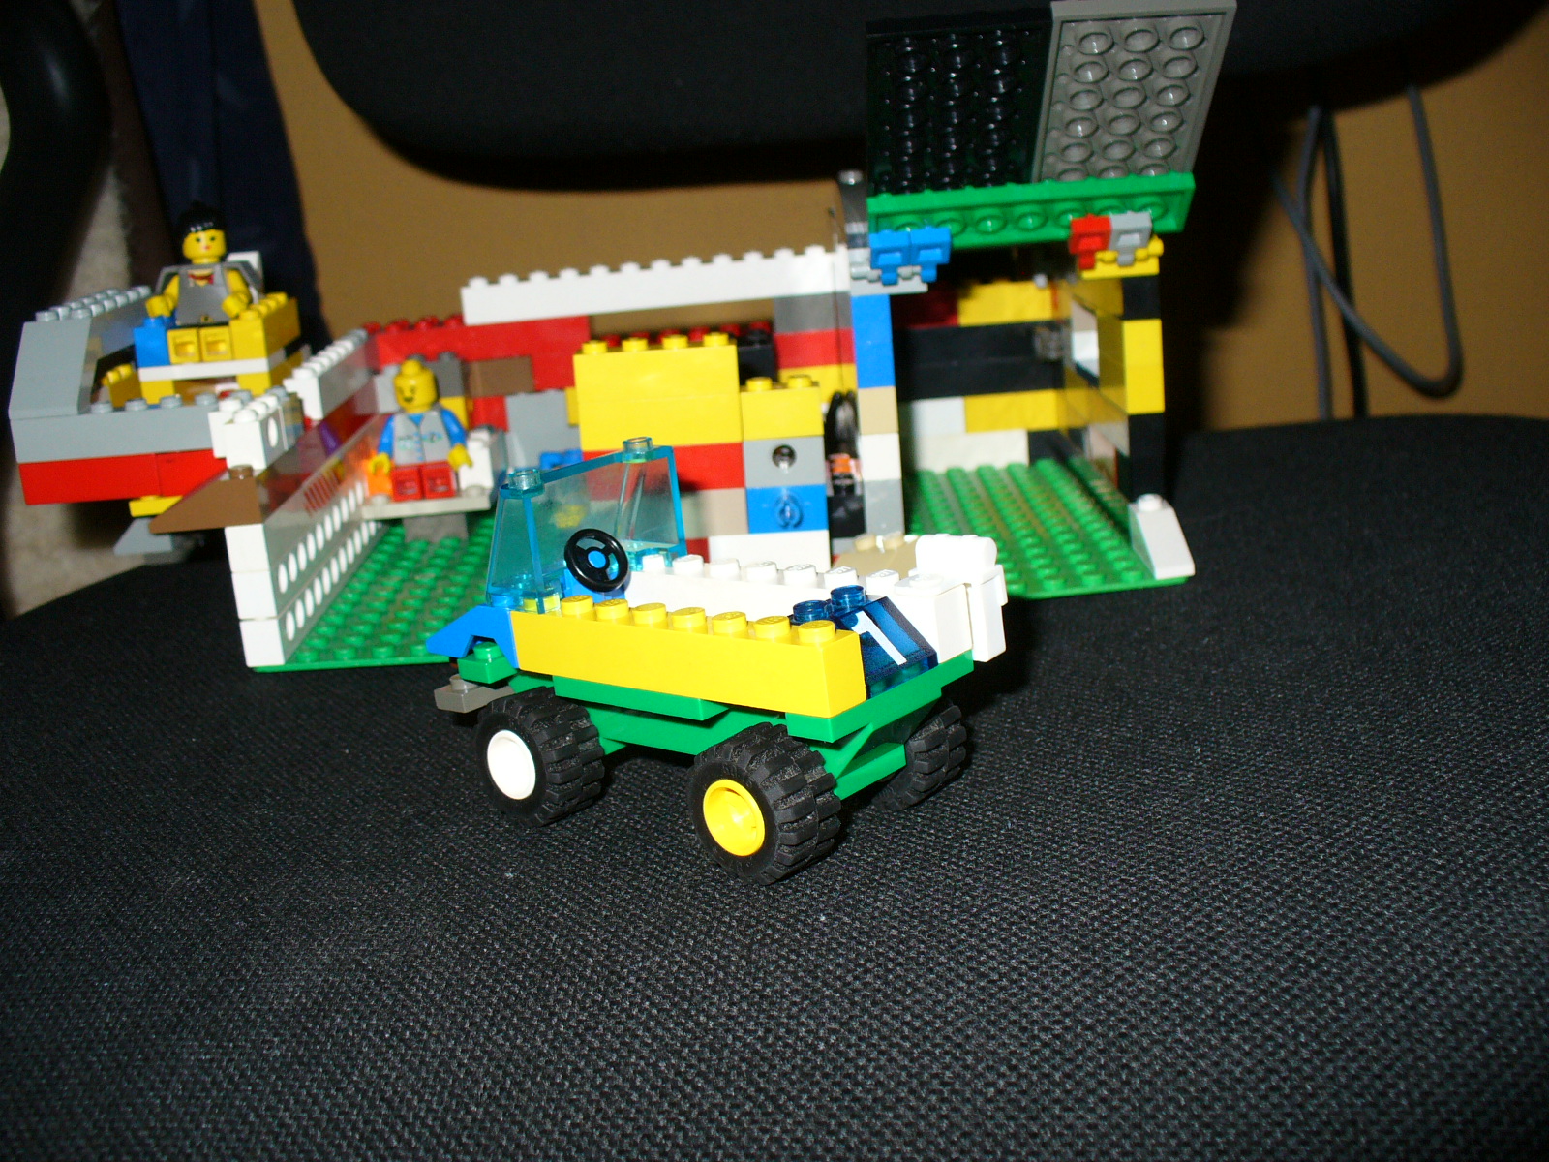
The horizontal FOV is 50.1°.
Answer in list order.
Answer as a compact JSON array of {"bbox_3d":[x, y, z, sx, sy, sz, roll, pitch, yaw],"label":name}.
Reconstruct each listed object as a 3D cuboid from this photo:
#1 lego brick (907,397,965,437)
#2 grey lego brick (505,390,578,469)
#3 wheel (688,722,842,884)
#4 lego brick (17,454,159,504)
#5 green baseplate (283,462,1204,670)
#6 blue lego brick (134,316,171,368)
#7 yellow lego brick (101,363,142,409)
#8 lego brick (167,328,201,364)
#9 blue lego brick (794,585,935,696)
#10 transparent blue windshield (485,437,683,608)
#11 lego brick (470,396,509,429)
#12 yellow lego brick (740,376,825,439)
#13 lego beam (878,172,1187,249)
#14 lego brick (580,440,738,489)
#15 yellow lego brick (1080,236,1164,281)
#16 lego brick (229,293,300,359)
[{"bbox_3d":[0.043,-0.045,0.446,0.017,0.010,0.008,-5,15,1],"label":"lego brick"},{"bbox_3d":[-0.061,-0.041,0.449,0.021,0.020,0.008,-4,16,1],"label":"grey lego brick"},{"bbox_3d":[-0.001,0.031,0.231,0.021,0.021,0.012,5,18,42],"label":"wheel"},{"bbox_3d":[-0.152,-0.024,0.370,0.031,0.010,0.010,-4,17,0],"label":"lego brick"},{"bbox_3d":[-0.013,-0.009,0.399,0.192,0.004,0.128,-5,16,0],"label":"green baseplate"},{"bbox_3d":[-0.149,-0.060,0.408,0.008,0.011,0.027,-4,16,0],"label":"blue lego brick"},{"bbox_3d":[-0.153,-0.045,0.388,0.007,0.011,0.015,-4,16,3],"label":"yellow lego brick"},{"bbox_3d":[-0.141,-0.058,0.402,0.008,0.009,0.012,-4,16,0],"label":"lego brick"},{"bbox_3d":[0.011,0.008,0.230,0.016,0.011,0.016,5,18,43],"label":"blue lego brick"},{"bbox_3d":[-0.031,-0.009,0.266,0.015,0.021,0.032,5,19,42],"label":"transparent blue windshield"},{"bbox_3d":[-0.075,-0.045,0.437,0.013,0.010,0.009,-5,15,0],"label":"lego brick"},{"bbox_3d":[0.001,-0.035,0.332,0.016,0.011,0.008,-4,15,0],"label":"yellow lego brick"},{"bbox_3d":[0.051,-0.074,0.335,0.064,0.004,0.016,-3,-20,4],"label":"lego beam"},{"bbox_3d":[-0.022,-0.024,0.336,0.032,0.010,0.008,-4,15,0],"label":"lego brick"},{"bbox_3d":[0.071,-0.067,0.339,0.017,0.007,0.009,-5,15,1],"label":"yellow lego brick"},{"bbox_3d":[-0.122,-0.061,0.399,0.008,0.011,0.032,-4,17,0],"label":"lego brick"}]

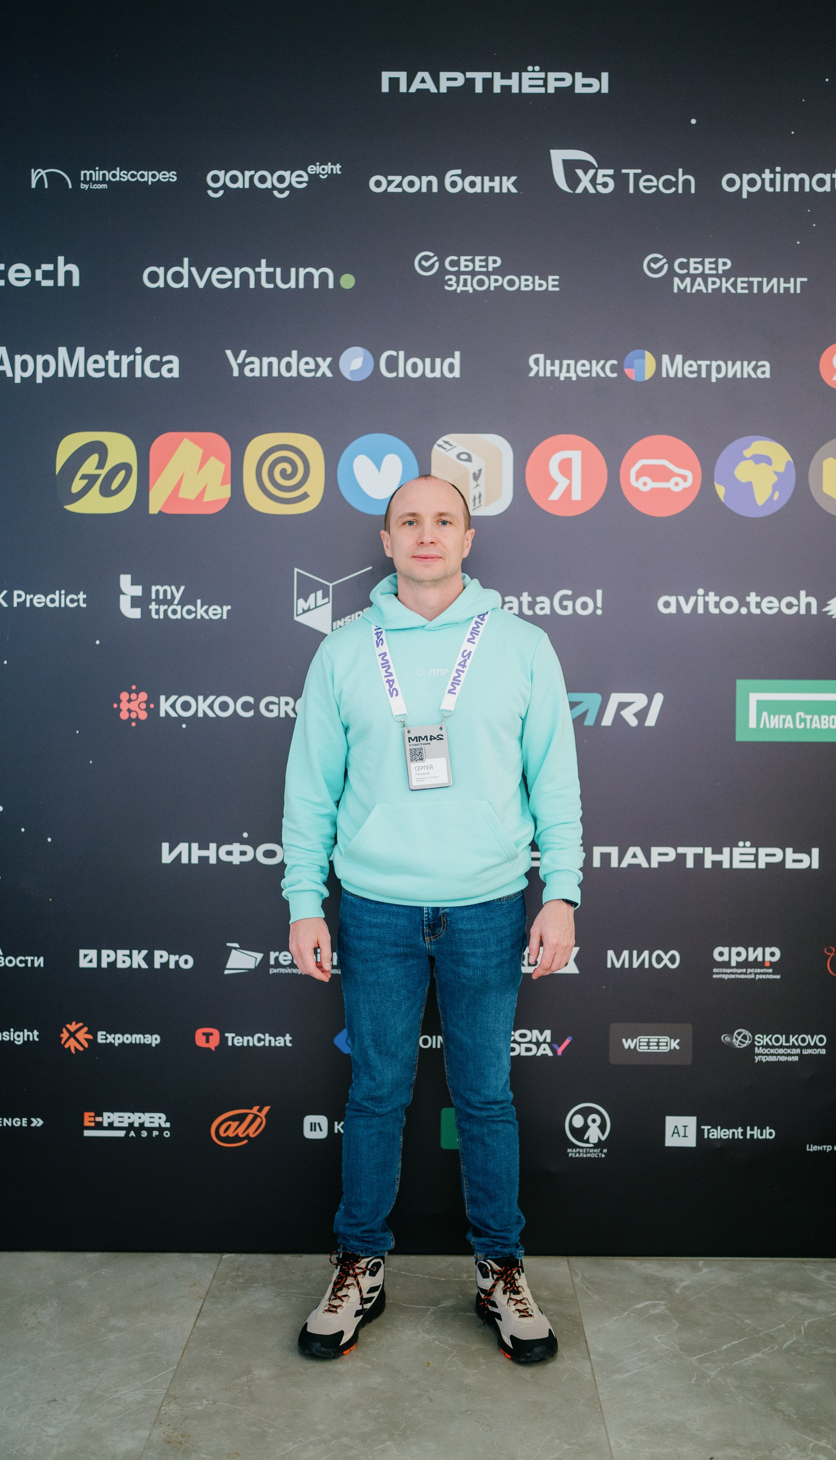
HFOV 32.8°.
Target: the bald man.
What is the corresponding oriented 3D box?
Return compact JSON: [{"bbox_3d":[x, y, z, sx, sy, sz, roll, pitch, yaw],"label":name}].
[{"bbox_3d":[0.031,0.353,2.950,0.615,1.765,0.320,0,1,0],"label":"bald man"}]

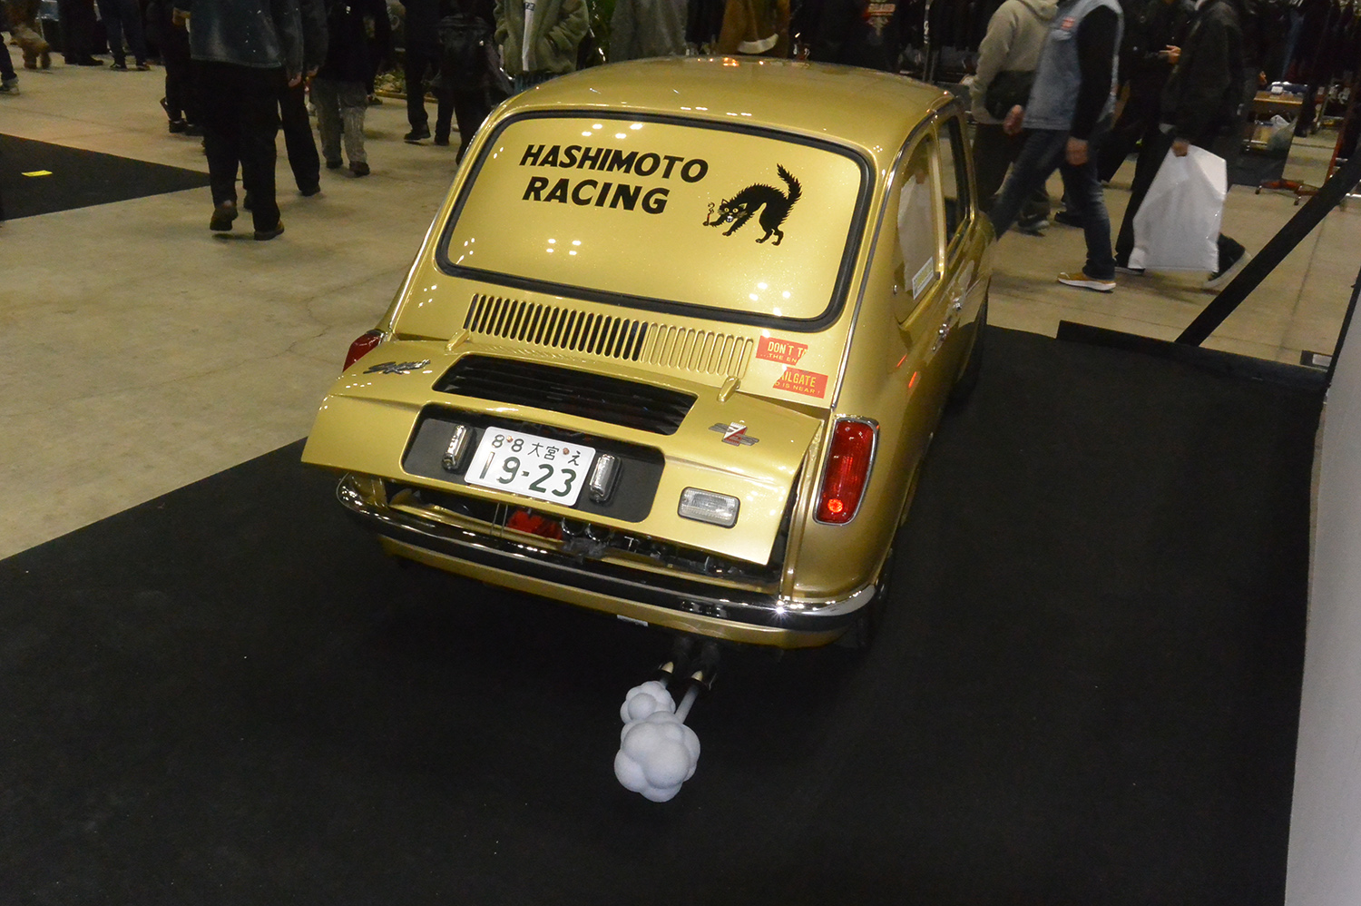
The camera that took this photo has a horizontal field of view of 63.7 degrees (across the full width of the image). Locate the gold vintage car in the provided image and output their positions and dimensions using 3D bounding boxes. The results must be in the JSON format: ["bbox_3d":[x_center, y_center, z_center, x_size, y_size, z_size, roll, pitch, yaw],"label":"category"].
[{"bbox_3d":[0.244,-0.555,3.455,1.300,1.320,3.040,11,25,17],"label":"gold vintage car"}]

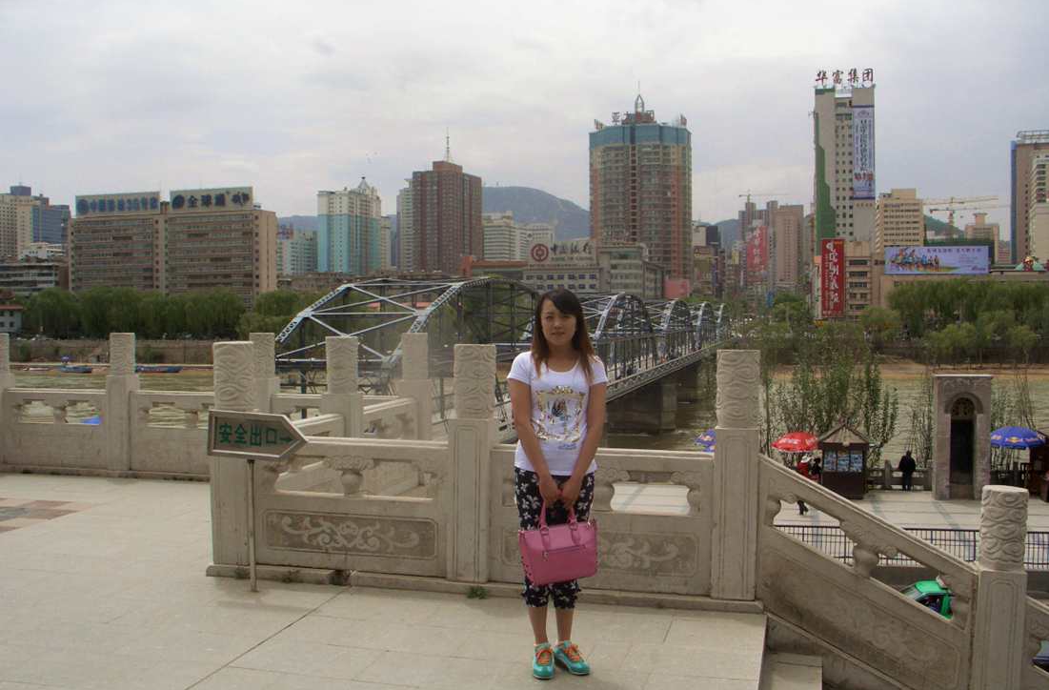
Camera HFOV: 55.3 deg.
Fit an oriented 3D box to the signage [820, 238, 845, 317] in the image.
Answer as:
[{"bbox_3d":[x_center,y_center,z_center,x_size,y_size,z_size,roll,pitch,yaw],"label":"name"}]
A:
[{"bbox_3d":[94.920,-20.539,308.000,7.300,24.300,0.600,0,2,15],"label":"signage"}]

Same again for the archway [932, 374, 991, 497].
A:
[{"bbox_3d":[17.297,3.678,39.600,2.150,4.850,1.250,0,2,16],"label":"archway"}]

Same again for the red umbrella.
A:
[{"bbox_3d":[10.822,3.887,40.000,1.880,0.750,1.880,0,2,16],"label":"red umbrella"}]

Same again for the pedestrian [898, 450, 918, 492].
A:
[{"bbox_3d":[15.500,5.070,40.460,0.700,1.610,0.450,0,2,6],"label":"pedestrian"}]

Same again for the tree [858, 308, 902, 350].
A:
[{"bbox_3d":[95.486,-4.468,268.000,11.000,11.600,10.500,0,2,16],"label":"tree"}]

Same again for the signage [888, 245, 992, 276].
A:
[{"bbox_3d":[125.812,-25.714,305.000,32.000,8.700,1.200,0,2,7],"label":"signage"}]

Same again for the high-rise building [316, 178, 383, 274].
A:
[{"bbox_3d":[-119.400,-62.624,684.000,35.000,97.500,26.000,0,2,16],"label":"high-rise building"}]

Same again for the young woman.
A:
[{"bbox_3d":[0.140,0.560,4.220,0.440,1.610,0.360,0,2,-2],"label":"young woman"}]

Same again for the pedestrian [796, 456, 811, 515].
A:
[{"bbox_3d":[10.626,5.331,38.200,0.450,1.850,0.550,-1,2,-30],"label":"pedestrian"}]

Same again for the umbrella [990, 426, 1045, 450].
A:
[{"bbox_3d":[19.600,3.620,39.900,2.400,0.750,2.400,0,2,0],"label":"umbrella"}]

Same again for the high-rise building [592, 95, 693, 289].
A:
[{"bbox_3d":[54.625,-63.490,470.000,47.000,108.100,38.000,0,2,11],"label":"high-rise building"}]

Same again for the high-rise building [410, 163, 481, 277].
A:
[{"bbox_3d":[-55.800,-74.530,736.160,35.000,117.000,44.000,1,2,24],"label":"high-rise building"}]

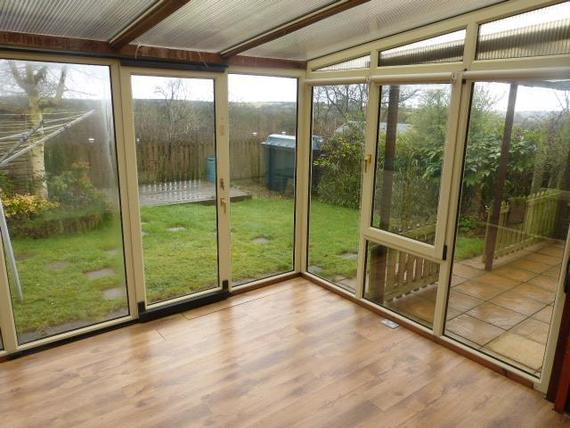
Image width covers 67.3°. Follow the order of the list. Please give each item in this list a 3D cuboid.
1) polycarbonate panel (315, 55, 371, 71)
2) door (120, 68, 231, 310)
[{"bbox_3d":[0.502,-1.324,3.787,0.030,0.107,0.699,-10,17,-36],"label":"polycarbonate panel"},{"bbox_3d":[-0.833,-0.172,3.479,0.869,1.901,0.070,-10,18,-37],"label":"door"}]

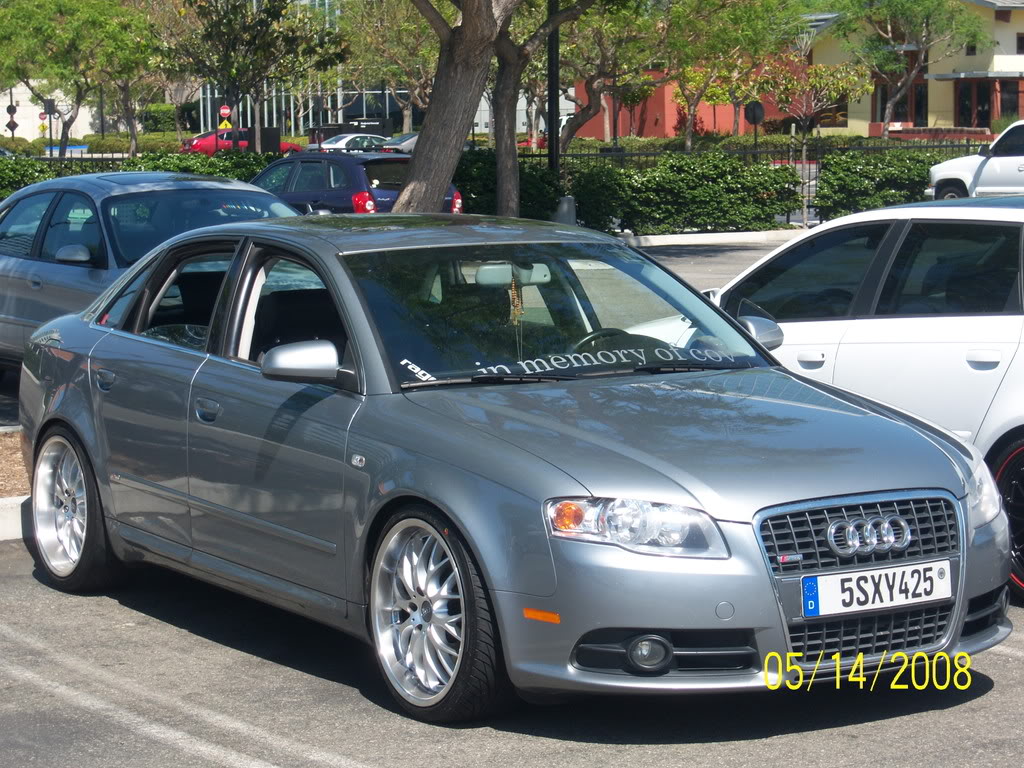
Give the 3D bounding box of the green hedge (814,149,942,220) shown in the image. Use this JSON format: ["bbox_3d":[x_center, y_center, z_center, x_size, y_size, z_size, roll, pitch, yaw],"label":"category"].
[{"bbox_3d":[6.779,-3.510,42.800,3.200,1.380,1.200,-4,7,-32],"label":"green hedge"}]

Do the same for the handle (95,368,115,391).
[{"bbox_3d":[-1.446,-0.018,8.514,0.045,0.070,0.170,-4,6,-32],"label":"handle"}]

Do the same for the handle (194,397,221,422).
[{"bbox_3d":[-1.012,0.084,7.929,0.050,0.065,0.200,-3,6,-32],"label":"handle"}]

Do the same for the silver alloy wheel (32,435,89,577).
[{"bbox_3d":[-1.590,0.451,8.952,0.210,0.525,0.525,-4,6,-32],"label":"silver alloy wheel"}]

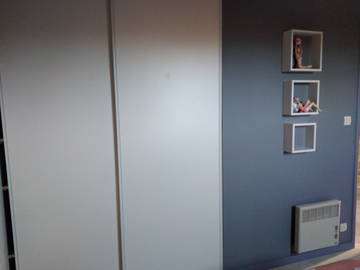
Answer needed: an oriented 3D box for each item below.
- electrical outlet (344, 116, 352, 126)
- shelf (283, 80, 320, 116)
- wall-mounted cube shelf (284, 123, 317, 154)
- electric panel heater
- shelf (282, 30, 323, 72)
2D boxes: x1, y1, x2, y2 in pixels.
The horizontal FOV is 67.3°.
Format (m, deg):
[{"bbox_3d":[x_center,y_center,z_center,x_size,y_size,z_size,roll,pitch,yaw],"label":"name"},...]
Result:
[{"bbox_3d":[1.483,-0.127,2.384,0.081,0.081,0.012,-3,6,-17],"label":"electrical outlet"},{"bbox_3d":[0.964,-0.298,2.156,0.267,0.267,0.101,-3,6,-17],"label":"shelf"},{"bbox_3d":[0.966,0.019,2.186,0.227,0.227,0.103,-3,6,-17],"label":"wall-mounted cube shelf"},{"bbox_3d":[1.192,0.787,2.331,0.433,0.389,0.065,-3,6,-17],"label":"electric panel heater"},{"bbox_3d":[0.960,-0.648,2.122,0.297,0.298,0.098,-3,6,-17],"label":"shelf"}]

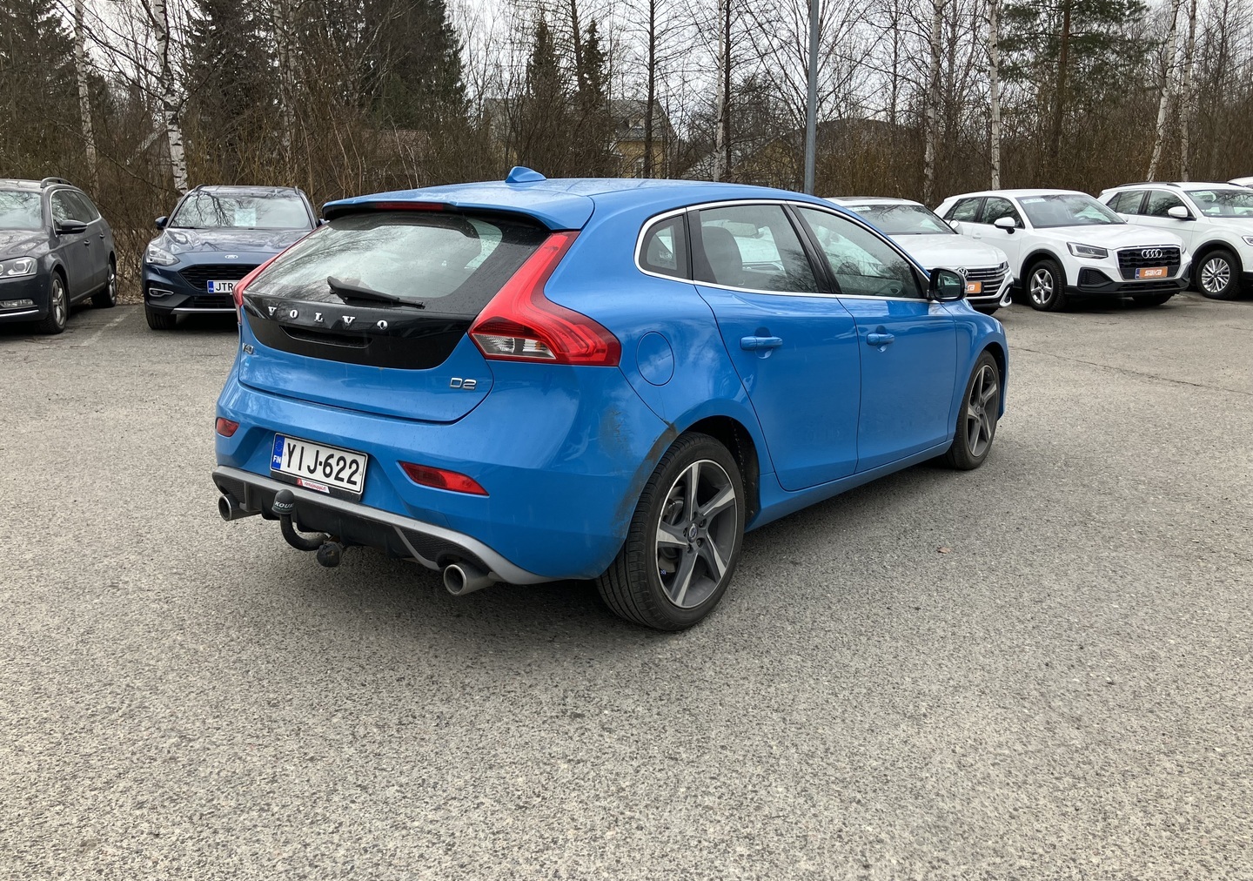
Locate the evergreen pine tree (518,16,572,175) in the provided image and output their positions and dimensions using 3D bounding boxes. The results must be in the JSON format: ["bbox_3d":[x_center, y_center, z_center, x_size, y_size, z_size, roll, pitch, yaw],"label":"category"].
[{"bbox_3d":[-3.097,-11.664,38.400,2.100,8.300,2.100,0,13,0],"label":"evergreen pine tree"}]

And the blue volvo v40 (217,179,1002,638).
[{"bbox_3d":[0.360,-0.461,4.644,1.860,1.430,4.400,10,16,36],"label":"blue volvo v40"}]

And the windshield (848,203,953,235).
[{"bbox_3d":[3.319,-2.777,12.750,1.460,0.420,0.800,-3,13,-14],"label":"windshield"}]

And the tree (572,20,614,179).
[{"bbox_3d":[-1.261,-11.627,38.400,1.700,8.200,1.700,0,13,0],"label":"tree"}]

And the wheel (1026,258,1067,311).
[{"bbox_3d":[5.283,-1.964,12.750,0.230,0.660,0.660,-3,13,-15],"label":"wheel"}]

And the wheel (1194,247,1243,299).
[{"bbox_3d":[7.882,-2.223,13.500,0.230,0.660,0.660,-3,13,-16],"label":"wheel"}]

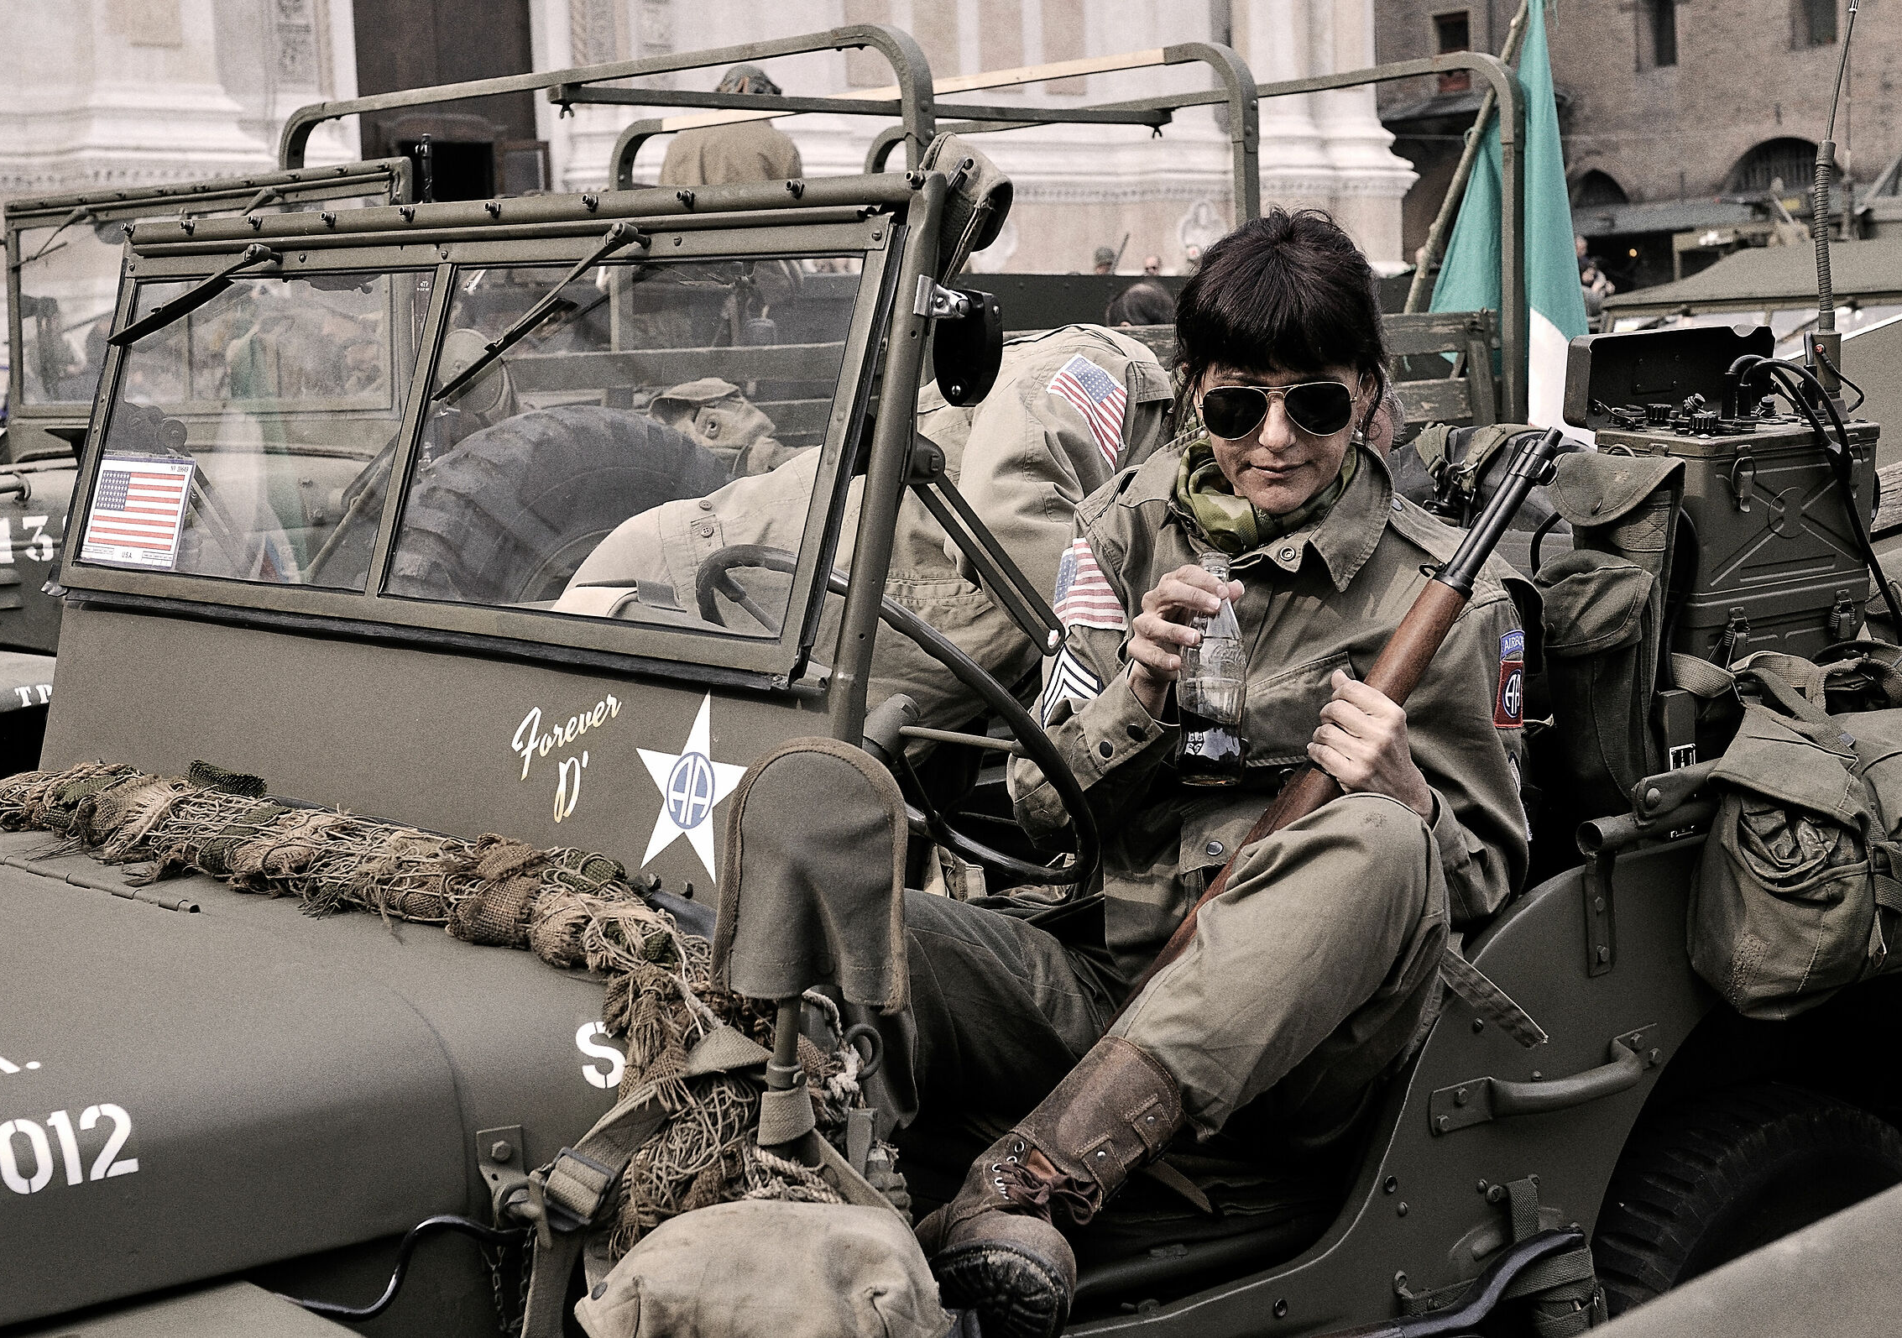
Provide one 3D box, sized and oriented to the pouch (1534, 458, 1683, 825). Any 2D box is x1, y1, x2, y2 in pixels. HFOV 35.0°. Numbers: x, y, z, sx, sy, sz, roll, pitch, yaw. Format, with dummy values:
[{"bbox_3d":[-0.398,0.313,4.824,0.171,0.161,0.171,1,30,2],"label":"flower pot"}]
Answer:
[{"bbox_3d":[0.727,-0.034,3.330,0.160,0.410,0.110,3,10,35],"label":"pouch"}]

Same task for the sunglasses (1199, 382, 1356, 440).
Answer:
[{"bbox_3d":[0.310,-0.260,2.814,0.142,0.052,0.135,-1,23,13],"label":"sunglasses"}]

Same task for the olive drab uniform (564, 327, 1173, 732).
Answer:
[{"bbox_3d":[0.062,0.288,4.048,1.120,1.460,0.580,-2,8,5],"label":"olive drab uniform"}]

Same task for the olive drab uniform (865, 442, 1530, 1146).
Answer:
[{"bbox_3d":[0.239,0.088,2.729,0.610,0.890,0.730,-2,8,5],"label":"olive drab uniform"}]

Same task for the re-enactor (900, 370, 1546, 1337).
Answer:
[{"bbox_3d":[0.238,0.071,2.706,0.620,0.940,0.750,-2,8,5],"label":"re-enactor"}]

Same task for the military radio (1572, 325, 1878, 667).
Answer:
[{"bbox_3d":[0.923,-0.161,3.615,0.290,0.480,0.200,-8,16,-29],"label":"military radio"}]

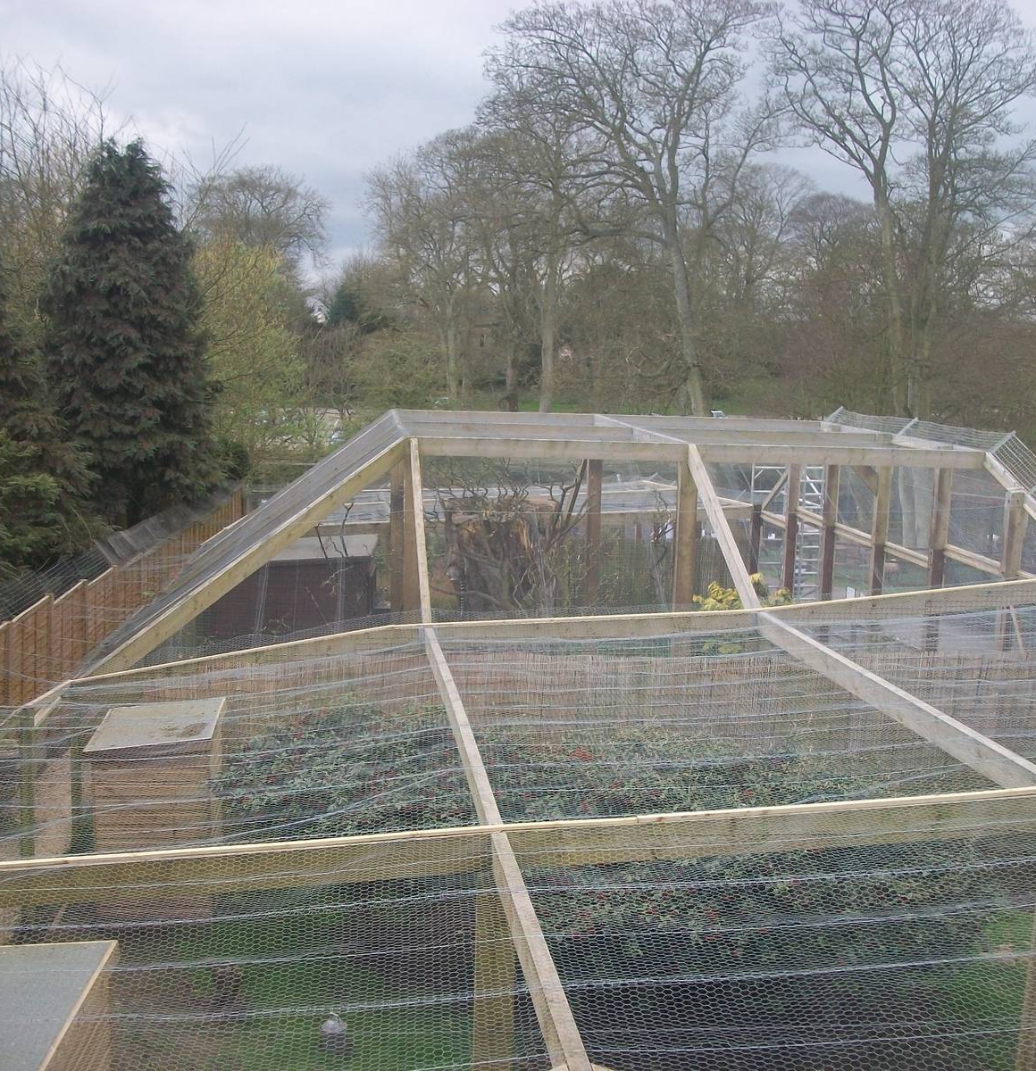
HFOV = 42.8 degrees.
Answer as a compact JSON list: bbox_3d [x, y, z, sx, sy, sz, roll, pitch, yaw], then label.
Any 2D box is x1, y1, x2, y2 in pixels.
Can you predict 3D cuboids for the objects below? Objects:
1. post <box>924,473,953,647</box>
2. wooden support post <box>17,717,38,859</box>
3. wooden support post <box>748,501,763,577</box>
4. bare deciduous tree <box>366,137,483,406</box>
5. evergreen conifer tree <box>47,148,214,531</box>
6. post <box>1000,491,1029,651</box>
[{"bbox_3d":[5.664,0.429,17.933,0.170,3.150,0.170,1,9,-4],"label":"post"},{"bbox_3d":[-3.924,2.276,10.634,0.120,1.810,0.120,1,9,-6],"label":"wooden support post"},{"bbox_3d":[4.904,0.282,27.344,0.160,1.940,0.160,1,9,-4],"label":"wooden support post"},{"bbox_3d":[-7.080,-20.477,101.521,9.300,20.550,9.000,2,9,0],"label":"bare deciduous tree"},{"bbox_3d":[-9.775,-4.327,33.314,4.300,11.000,4.300,1,9,-6],"label":"evergreen conifer tree"},{"bbox_3d":[5.750,0.816,15.499,0.180,2.680,0.170,1,9,-4],"label":"post"}]

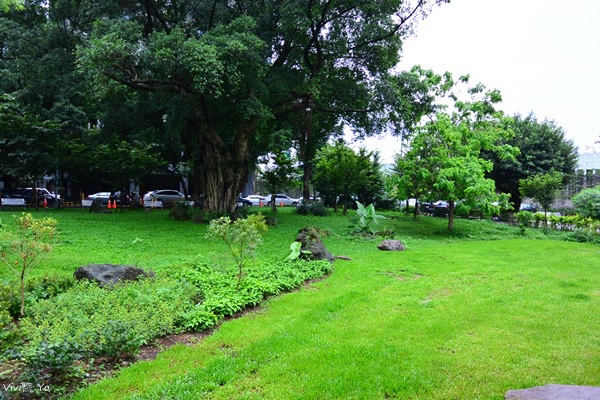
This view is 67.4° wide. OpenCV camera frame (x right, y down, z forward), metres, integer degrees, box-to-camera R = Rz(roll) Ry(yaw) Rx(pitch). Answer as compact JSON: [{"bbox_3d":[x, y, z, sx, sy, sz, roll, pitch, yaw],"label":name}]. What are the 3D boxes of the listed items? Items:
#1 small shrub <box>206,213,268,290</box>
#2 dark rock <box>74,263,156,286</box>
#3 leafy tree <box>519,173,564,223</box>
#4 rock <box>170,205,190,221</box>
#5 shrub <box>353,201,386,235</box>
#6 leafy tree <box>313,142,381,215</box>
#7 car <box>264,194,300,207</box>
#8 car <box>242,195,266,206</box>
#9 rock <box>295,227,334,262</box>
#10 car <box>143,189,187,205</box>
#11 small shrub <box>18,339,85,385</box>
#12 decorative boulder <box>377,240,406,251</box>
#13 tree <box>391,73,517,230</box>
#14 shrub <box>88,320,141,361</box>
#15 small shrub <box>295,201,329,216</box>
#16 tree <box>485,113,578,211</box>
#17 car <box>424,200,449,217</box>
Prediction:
[{"bbox_3d":[-0.986,0.813,7.100,0.978,1.231,0.900,0,1,0],"label":"small shrub"},{"bbox_3d":[-3.009,1.249,7.300,1.298,0.406,0.800,0,1,0],"label":"dark rock"},{"bbox_3d":[10.894,-0.068,20.300,2.075,2.526,2.000,0,1,0],"label":"leafy tree"},{"bbox_3d":[-6.506,0.681,24.500,1.050,0.880,0.900,2,1,0],"label":"rock"},{"bbox_3d":[2.507,0.622,16.000,1.138,1.209,1.050,0,1,0],"label":"shrub"},{"bbox_3d":[2.997,-1.369,29.000,4.382,4.672,4.200,0,1,0],"label":"leafy tree"},{"bbox_3d":[-1.983,0.074,51.000,4.450,1.450,1.800,0,1,-7],"label":"car"},{"bbox_3d":[-5.359,0.118,53.000,4.500,1.460,1.780,2,1,-17],"label":"car"},{"bbox_3d":[0.338,1.038,10.500,0.930,0.850,0.750,2,1,0],"label":"rock"},{"bbox_3d":[-12.709,-0.191,43.000,4.500,1.520,1.780,1,1,-35],"label":"car"},{"bbox_3d":[-2.043,1.328,3.700,0.520,0.340,0.460,1,1,-29],"label":"small shrub"},{"bbox_3d":[2.664,1.325,13.100,0.860,0.300,0.600,2,1,0],"label":"decorative boulder"},{"bbox_3d":[6.208,-1.962,18.200,5.096,6.390,4.700,0,1,0],"label":"tree"},{"bbox_3d":[-1.731,1.311,4.200,0.485,0.373,0.450,0,1,0],"label":"shrub"},{"bbox_3d":[0.792,0.586,31.000,2.300,1.100,1.900,2,1,0],"label":"small shrub"},{"bbox_3d":[21.607,-3.407,42.000,9.000,9.500,8.500,2,1,27],"label":"tree"},{"bbox_3d":[13.444,0.831,44.000,1.780,1.480,4.500,2,1,3],"label":"car"}]

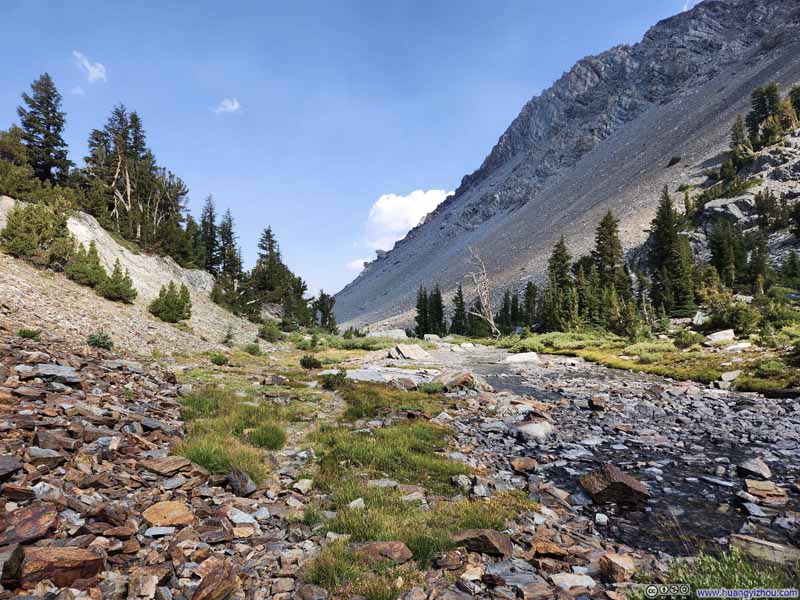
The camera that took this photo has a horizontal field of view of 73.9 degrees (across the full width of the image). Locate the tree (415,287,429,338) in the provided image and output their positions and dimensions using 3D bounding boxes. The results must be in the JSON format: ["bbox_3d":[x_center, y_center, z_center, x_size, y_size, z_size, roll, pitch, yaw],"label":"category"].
[{"bbox_3d":[2.225,1.345,55.000,1.448,5.484,1.448,0,-1,2],"label":"tree"}]

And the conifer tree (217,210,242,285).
[{"bbox_3d":[-13.473,-4.228,42.000,1.952,6.006,1.849,0,-1,0],"label":"conifer tree"}]

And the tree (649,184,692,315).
[{"bbox_3d":[18.831,-3.446,37.000,2.910,8.911,2.757,0,-1,0],"label":"tree"}]

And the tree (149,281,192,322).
[{"bbox_3d":[-10.191,0.066,23.500,1.704,1.857,1.533,1,-1,-23],"label":"tree"}]

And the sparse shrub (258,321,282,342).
[{"bbox_3d":[-6.822,1.659,28.000,1.228,1.159,1.228,0,-1,-14],"label":"sparse shrub"}]

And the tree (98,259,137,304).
[{"bbox_3d":[-12.001,-0.825,22.500,1.494,1.863,1.345,1,-2,-28],"label":"tree"}]

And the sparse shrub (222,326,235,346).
[{"bbox_3d":[-8.067,1.717,25.000,0.537,0.941,0.537,0,-1,-18],"label":"sparse shrub"}]

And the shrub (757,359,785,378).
[{"bbox_3d":[10.484,1.933,15.000,0.804,0.536,0.677,0,-1,0],"label":"shrub"}]

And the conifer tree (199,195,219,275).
[{"bbox_3d":[-15.133,-5.176,42.000,1.501,6.322,1.422,0,-1,0],"label":"conifer tree"}]

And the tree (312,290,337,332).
[{"bbox_3d":[-6.818,1.039,48.000,2.059,3.793,1.951,0,-1,0],"label":"tree"}]

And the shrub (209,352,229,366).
[{"bbox_3d":[-5.122,1.679,15.000,0.534,0.395,0.507,0,-1,-19],"label":"shrub"}]

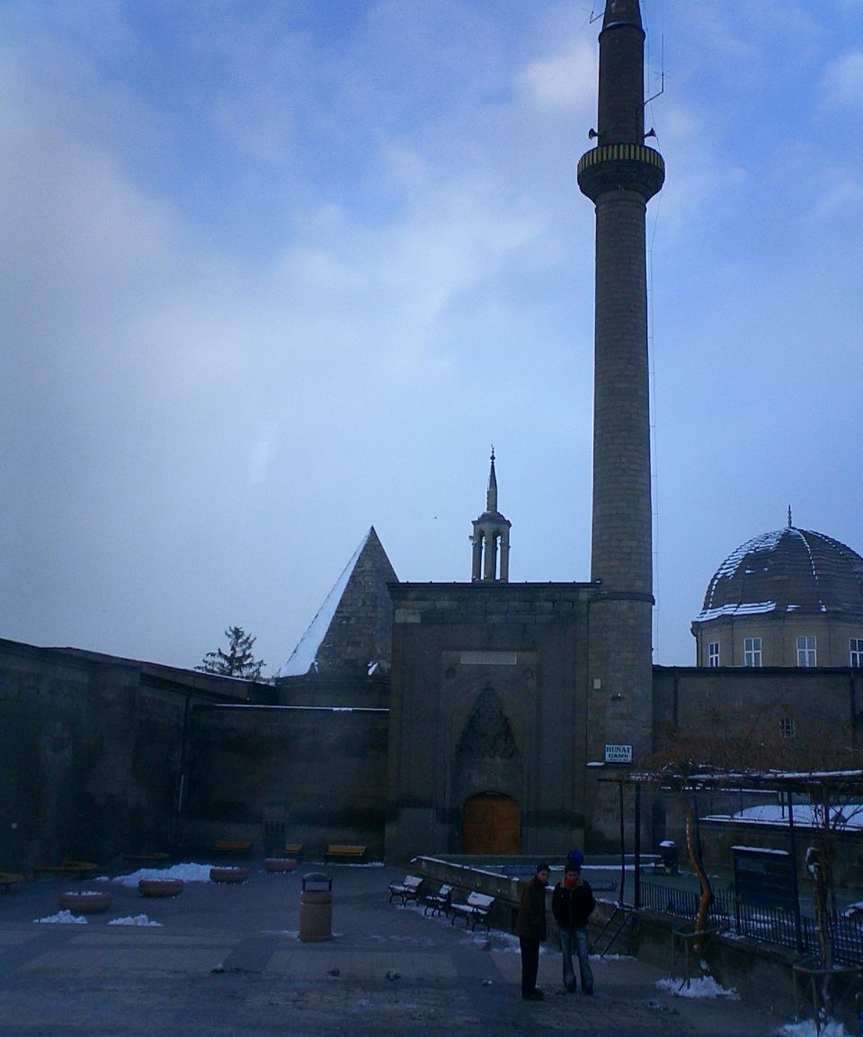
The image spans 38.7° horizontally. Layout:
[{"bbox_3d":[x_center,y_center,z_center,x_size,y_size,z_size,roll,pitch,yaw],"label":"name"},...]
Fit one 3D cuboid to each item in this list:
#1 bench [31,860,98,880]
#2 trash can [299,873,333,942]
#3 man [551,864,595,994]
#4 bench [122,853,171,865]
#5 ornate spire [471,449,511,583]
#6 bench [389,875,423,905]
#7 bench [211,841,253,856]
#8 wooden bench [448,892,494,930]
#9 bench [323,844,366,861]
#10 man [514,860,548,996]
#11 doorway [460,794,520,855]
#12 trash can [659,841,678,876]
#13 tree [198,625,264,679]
[{"bbox_3d":[-9.749,9.367,32.908,1.600,0.600,0.550,10,-14,-32],"label":"bench"},{"bbox_3d":[-2.135,7.172,22.742,0.540,1.140,0.540,2,-12,0],"label":"trash can"},{"bbox_3d":[2.014,5.816,17.512,0.580,1.720,0.360,0,-12,7],"label":"man"},{"bbox_3d":[-9.259,11.073,40.026,0.580,0.720,1.550,-4,-13,22],"label":"bench"},{"bbox_3d":[2.402,-0.010,48.594,1.550,5.680,1.550,2,-12,-2],"label":"ornate spire"},{"bbox_3d":[-0.619,9.153,30.251,0.500,0.660,1.420,5,-13,-17],"label":"bench"},{"bbox_3d":[-7.006,11.604,43.084,1.450,0.630,0.520,1,-12,2],"label":"bench"},{"bbox_3d":[0.837,7.971,24.893,0.500,0.660,1.250,6,-13,-21],"label":"wooden bench"},{"bbox_3d":[-2.981,11.644,42.693,1.500,0.640,0.520,1,-12,5],"label":"bench"},{"bbox_3d":[1.395,5.688,17.072,0.380,1.760,0.470,-7,-15,34],"label":"man"},{"bbox_3d":[2.037,10.567,42.547,2.050,2.100,0.350,1,-12,5],"label":"doorway"},{"bbox_3d":[6.183,8.837,32.106,0.490,0.820,0.490,-1,-12,15],"label":"trash can"},{"bbox_3d":[-10.232,10.666,61.075,5.000,10.800,5.000,1,-12,0],"label":"tree"}]

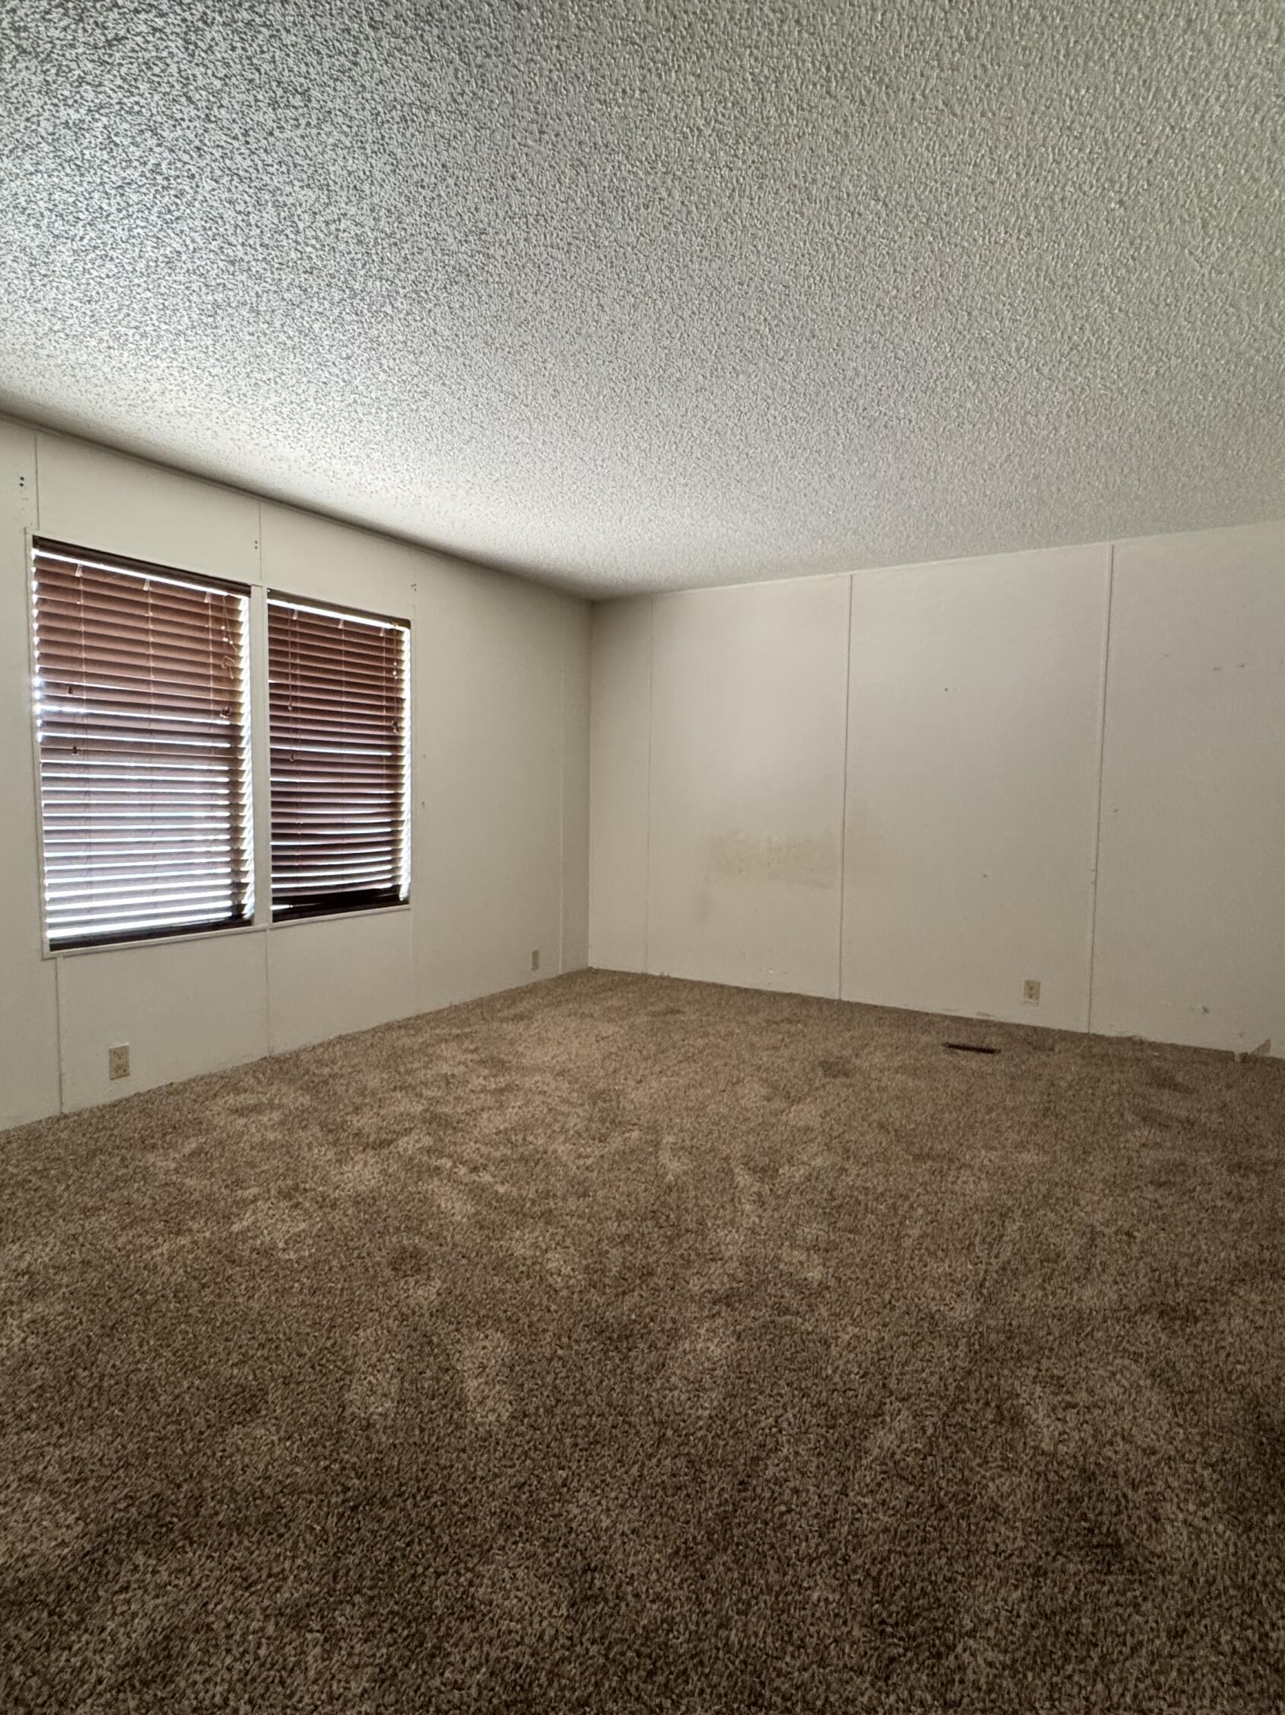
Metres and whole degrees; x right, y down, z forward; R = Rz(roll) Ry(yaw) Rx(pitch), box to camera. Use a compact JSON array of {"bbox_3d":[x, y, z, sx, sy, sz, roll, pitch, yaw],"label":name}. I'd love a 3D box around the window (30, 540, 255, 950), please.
[{"bbox_3d":[-1.768,-0.379,3.358,0.080,1.345,0.793,3,5,31],"label":"window"}]

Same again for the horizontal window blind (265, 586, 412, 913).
[{"bbox_3d":[-1.321,-0.427,4.105,0.080,1.347,0.784,3,5,31],"label":"horizontal window blind"}]

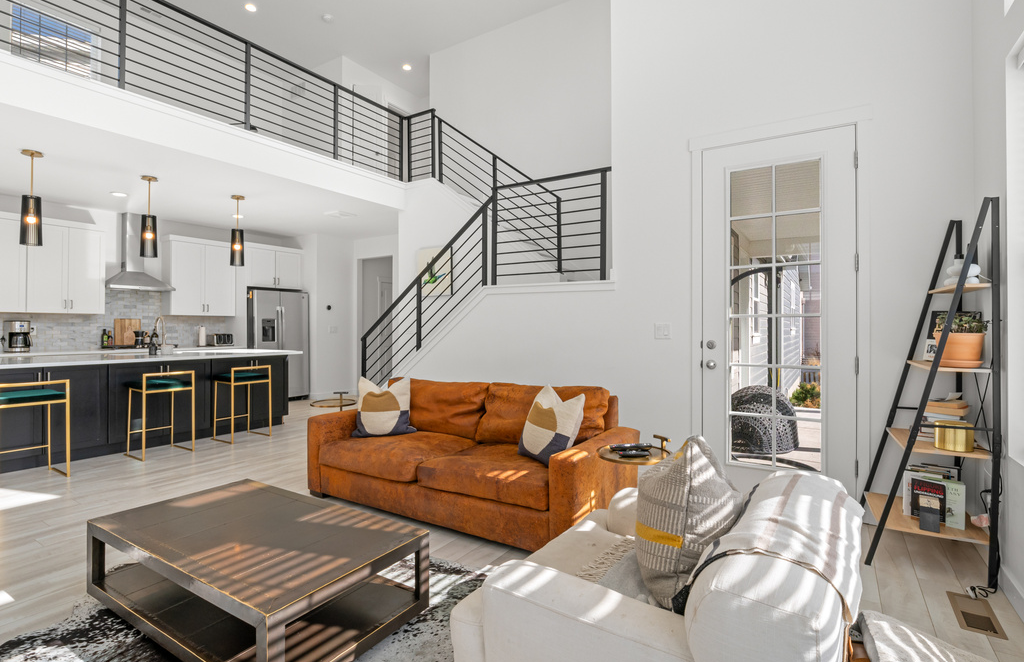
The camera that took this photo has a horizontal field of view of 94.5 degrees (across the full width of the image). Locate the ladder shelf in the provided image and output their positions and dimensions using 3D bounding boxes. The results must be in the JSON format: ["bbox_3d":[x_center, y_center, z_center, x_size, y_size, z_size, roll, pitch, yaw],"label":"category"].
[{"bbox_3d":[2.146,0.288,2.513,0.490,1.803,0.500,0,0,29],"label":"ladder shelf"}]

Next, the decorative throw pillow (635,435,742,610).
[{"bbox_3d":[0.550,0.545,1.465,0.220,0.440,0.440,10,4,26],"label":"decorative throw pillow"}]

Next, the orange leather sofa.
[{"bbox_3d":[-0.317,0.785,3.314,2.108,0.810,1.020,0,0,32],"label":"orange leather sofa"}]

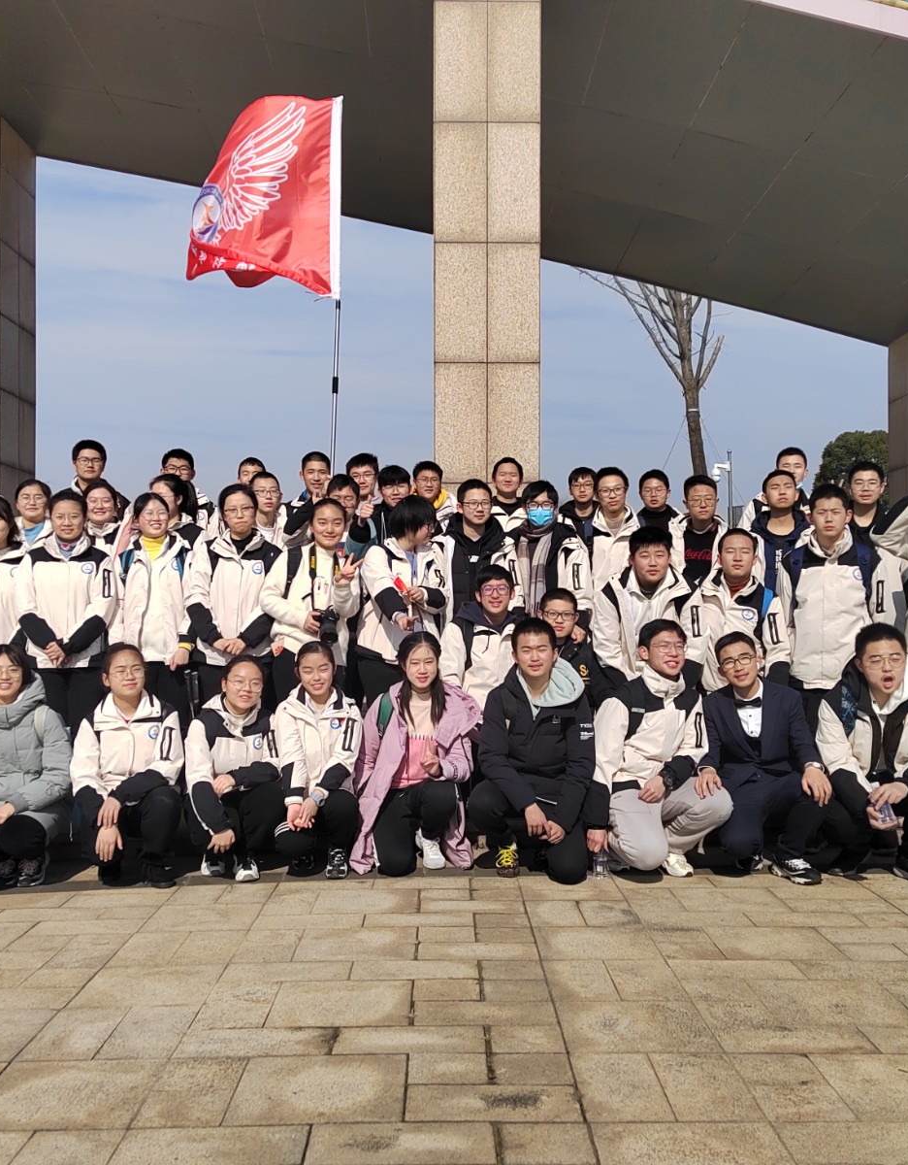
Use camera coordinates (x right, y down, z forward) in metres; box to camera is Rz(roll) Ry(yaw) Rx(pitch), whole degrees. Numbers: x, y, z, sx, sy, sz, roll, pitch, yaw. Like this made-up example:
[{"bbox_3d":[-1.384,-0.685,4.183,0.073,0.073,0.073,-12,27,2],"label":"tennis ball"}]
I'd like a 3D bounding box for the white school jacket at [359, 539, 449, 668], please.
[{"bbox_3d":[-0.246,0.090,4.930,0.430,0.600,0.420,0,-1,-25],"label":"white school jacket"}]

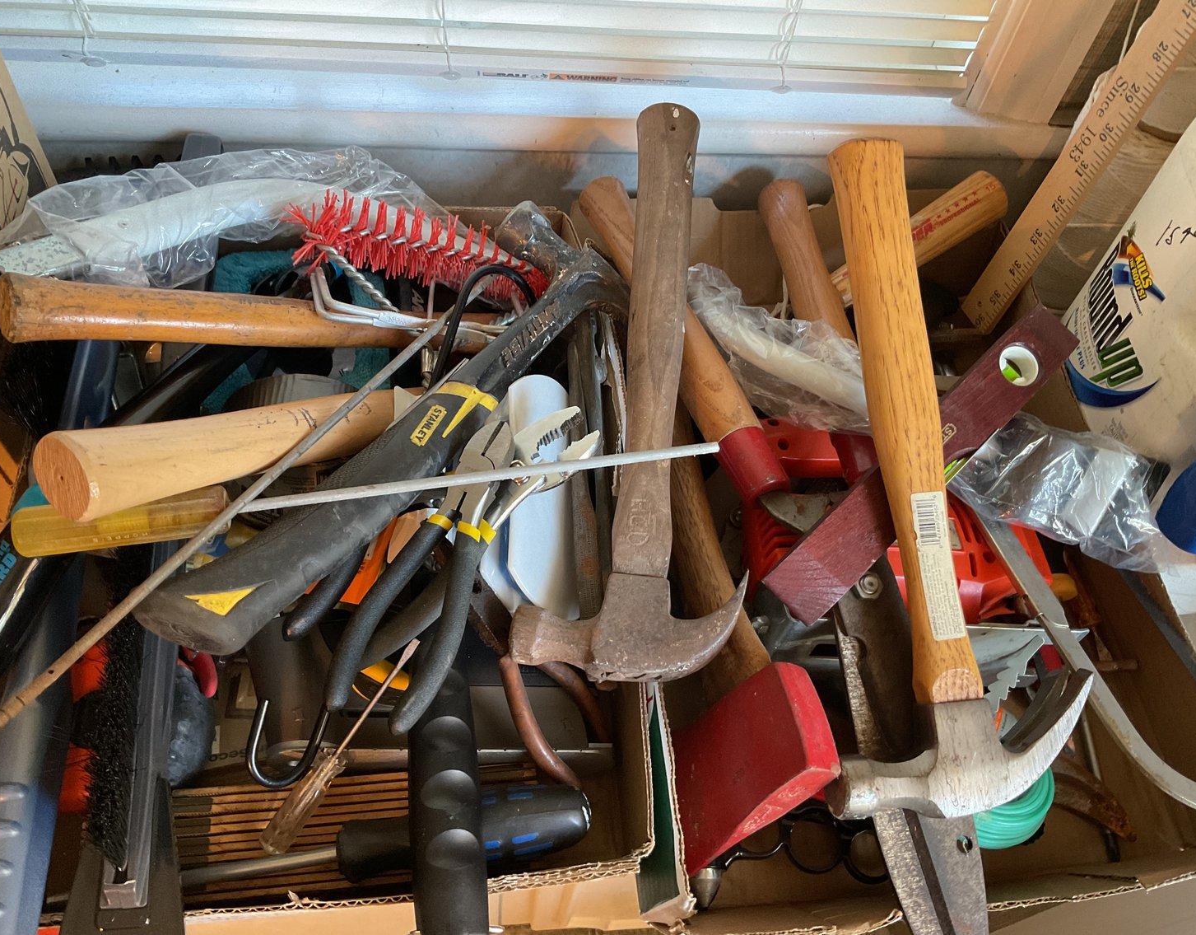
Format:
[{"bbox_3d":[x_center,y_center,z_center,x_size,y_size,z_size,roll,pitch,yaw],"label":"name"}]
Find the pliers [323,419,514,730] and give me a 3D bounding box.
[{"bbox_3d":[-0.087,0.053,0.562,0.057,0.016,0.183,19,67,6],"label":"pliers"}]

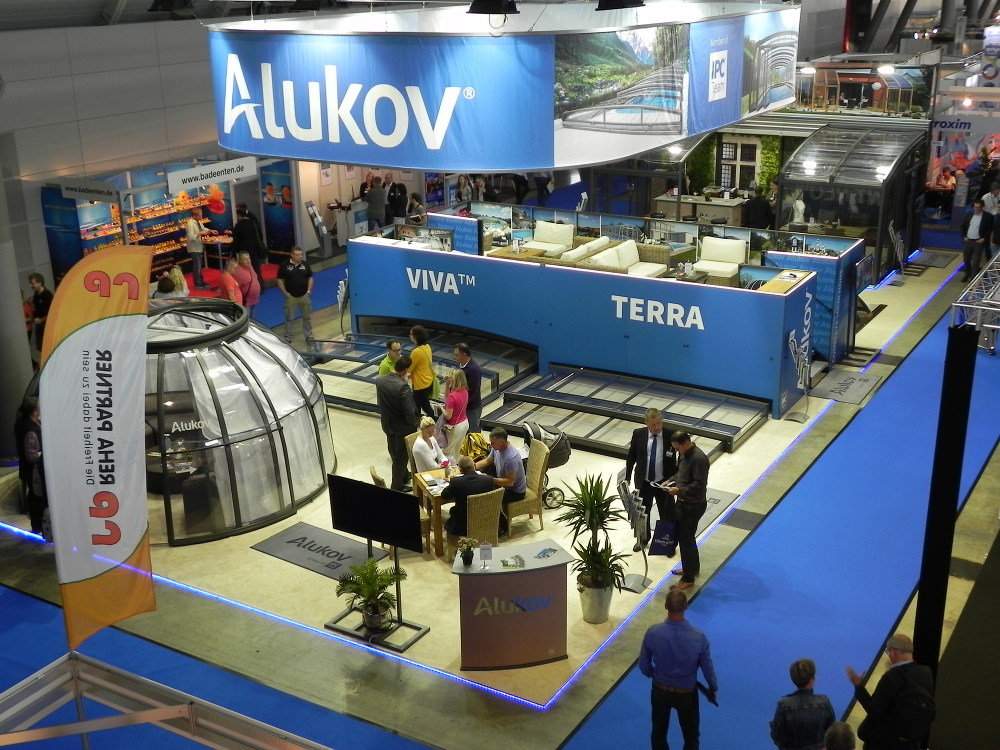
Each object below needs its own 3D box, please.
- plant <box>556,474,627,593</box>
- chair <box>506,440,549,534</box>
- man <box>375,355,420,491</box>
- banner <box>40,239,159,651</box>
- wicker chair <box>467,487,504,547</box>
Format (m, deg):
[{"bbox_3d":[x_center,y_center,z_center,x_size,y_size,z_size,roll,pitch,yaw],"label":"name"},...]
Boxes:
[{"bbox_3d":[0.985,1.722,12.243,0.750,1.480,0.720,-3,19,-5],"label":"plant"},{"bbox_3d":[0.261,1.393,14.421,0.610,1.030,0.480,-11,21,-24],"label":"chair"},{"bbox_3d":[-1.325,0.610,15.573,0.450,1.820,0.550,-17,25,-37],"label":"man"},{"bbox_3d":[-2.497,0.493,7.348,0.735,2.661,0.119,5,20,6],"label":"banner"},{"bbox_3d":[-0.271,1.710,13.574,0.470,1.020,0.600,-11,21,-24],"label":"wicker chair"}]

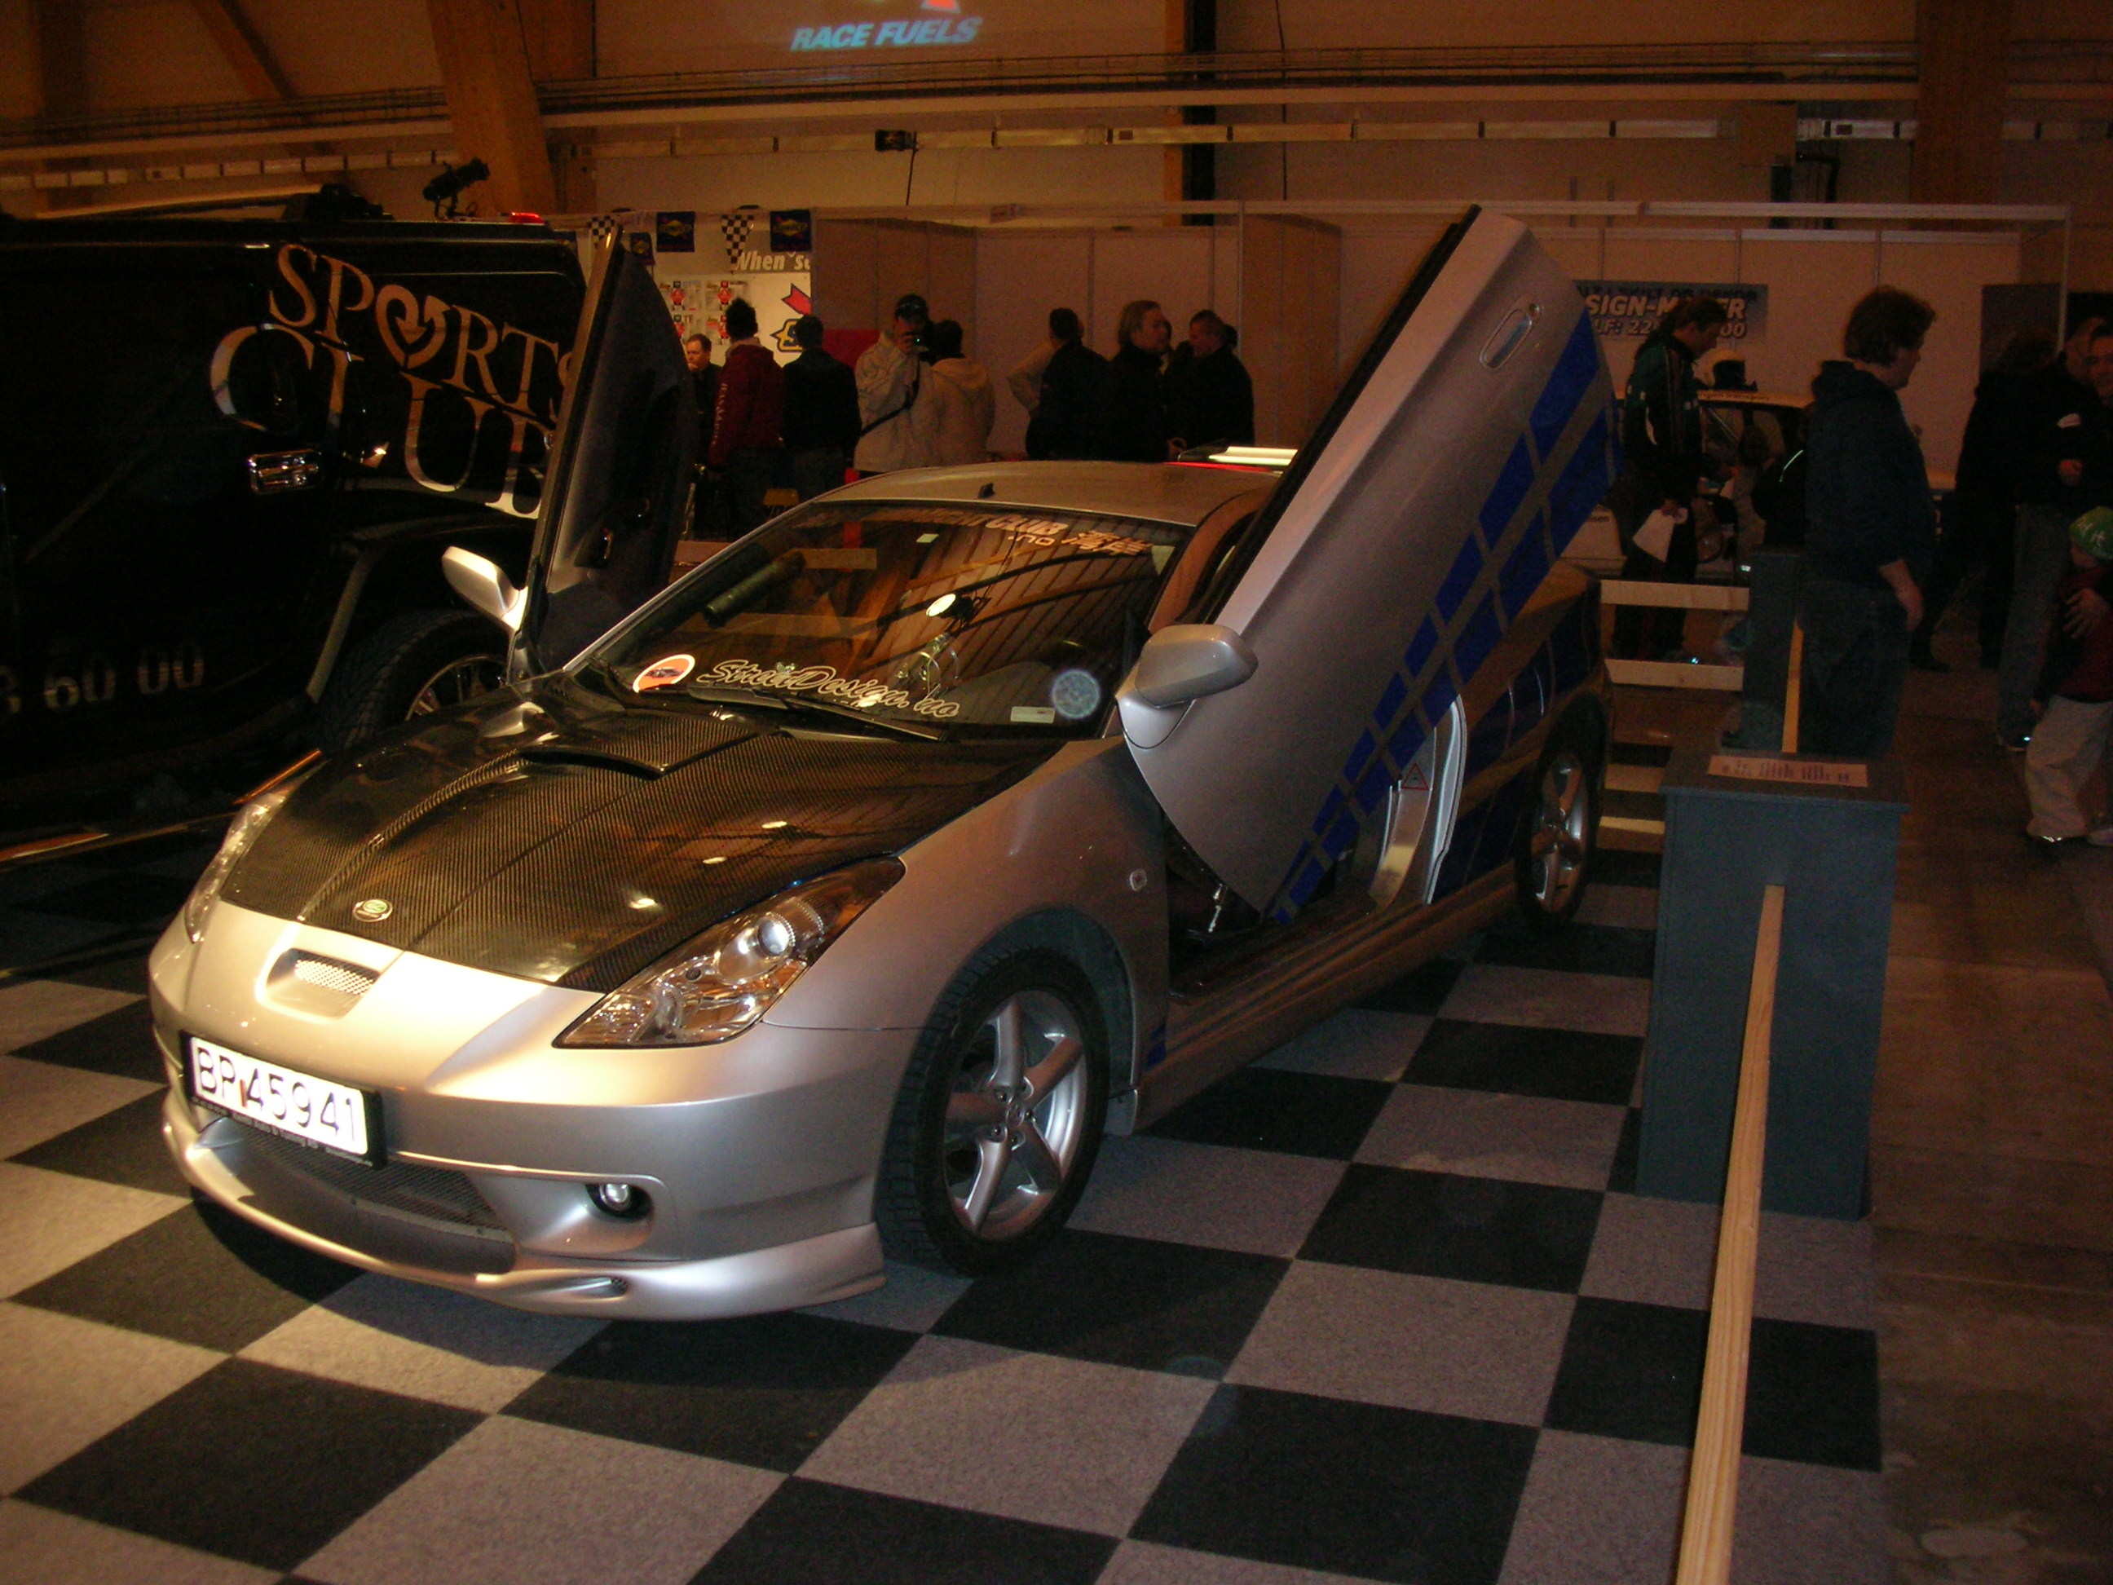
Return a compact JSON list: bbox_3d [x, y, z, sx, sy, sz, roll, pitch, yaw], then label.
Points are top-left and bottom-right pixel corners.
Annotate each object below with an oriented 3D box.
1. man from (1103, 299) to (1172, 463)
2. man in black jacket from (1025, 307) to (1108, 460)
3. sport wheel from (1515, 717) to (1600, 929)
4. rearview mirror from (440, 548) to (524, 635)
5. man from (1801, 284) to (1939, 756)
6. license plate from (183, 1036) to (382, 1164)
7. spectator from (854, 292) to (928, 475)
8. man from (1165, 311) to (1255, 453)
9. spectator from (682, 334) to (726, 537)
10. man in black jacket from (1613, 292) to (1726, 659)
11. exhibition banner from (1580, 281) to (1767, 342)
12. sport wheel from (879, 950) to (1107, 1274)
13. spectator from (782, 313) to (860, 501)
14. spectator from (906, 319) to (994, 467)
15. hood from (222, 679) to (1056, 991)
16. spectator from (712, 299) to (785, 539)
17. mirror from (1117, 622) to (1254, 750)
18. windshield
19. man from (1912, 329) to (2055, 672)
[{"bbox_3d":[0.448,-1.858,12.187,0.380,1.848,0.520,3,12,14],"label":"man"},{"bbox_3d":[0.080,-1.945,12.684,0.520,1.817,0.380,3,12,12],"label":"man in black jacket"},{"bbox_3d":[1.275,0.099,5.805,0.210,0.600,0.600,8,14,32],"label":"sport wheel"},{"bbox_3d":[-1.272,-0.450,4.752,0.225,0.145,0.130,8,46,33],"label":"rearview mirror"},{"bbox_3d":[2.432,-0.627,6.530,0.350,1.790,0.470,-7,14,-31],"label":"man"},{"bbox_3d":[-1.206,0.479,3.328,0.500,0.115,0.020,8,14,33],"label":"license plate"},{"bbox_3d":[-0.866,-1.693,11.285,0.400,1.840,0.500,5,13,23],"label":"spectator"},{"bbox_3d":[0.903,-1.913,12.582,0.400,1.798,0.520,-1,12,-6],"label":"man"},{"bbox_3d":[-2.322,-2.189,14.170,0.500,1.682,0.320,7,14,30],"label":"spectator"},{"bbox_3d":[3.010,-1.534,10.684,0.450,1.830,0.490,0,12,-3],"label":"man in black jacket"},{"bbox_3d":[4.380,-3.446,15.300,1.450,0.420,0.020,3,12,12],"label":"exhibition banner"},{"bbox_3d":[-0.148,0.530,3.668,0.210,0.615,0.615,8,14,33],"label":"sport wheel"},{"bbox_3d":[-1.438,-2.032,13.180,0.500,1.779,0.320,1,12,3],"label":"spectator"},{"bbox_3d":[-0.568,-1.698,11.674,0.500,1.730,0.340,0,12,-3],"label":"spectator"},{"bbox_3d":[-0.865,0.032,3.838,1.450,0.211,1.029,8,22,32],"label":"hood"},{"bbox_3d":[-1.818,-1.994,12.788,0.500,1.862,0.340,-3,12,-14],"label":"spectator"},{"bbox_3d":[0.234,-0.201,3.860,0.245,0.170,0.170,8,49,32],"label":"mirror"},{"bbox_3d":[-0.360,-0.411,4.486,1.360,0.140,0.860,8,41,33],"label":"windshield"},{"bbox_3d":[4.723,-1.479,10.977,0.480,1.760,0.550,-11,16,-44],"label":"man"}]

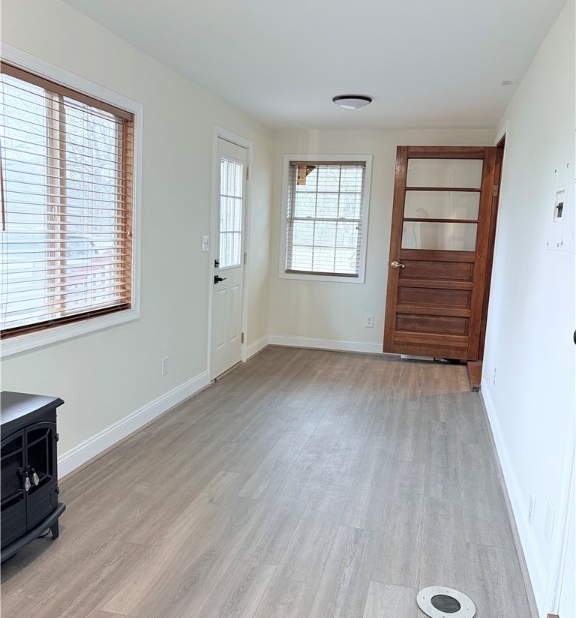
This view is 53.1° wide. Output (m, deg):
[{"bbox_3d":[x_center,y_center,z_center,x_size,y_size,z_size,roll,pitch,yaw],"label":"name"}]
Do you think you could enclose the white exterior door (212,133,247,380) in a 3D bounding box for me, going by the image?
[{"bbox_3d":[-0.530,-0.438,5.169,0.047,2.030,0.766,4,9,14],"label":"white exterior door"}]

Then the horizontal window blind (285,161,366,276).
[{"bbox_3d":[0.403,-0.974,6.268,0.825,1.210,0.058,4,9,14],"label":"horizontal window blind"}]

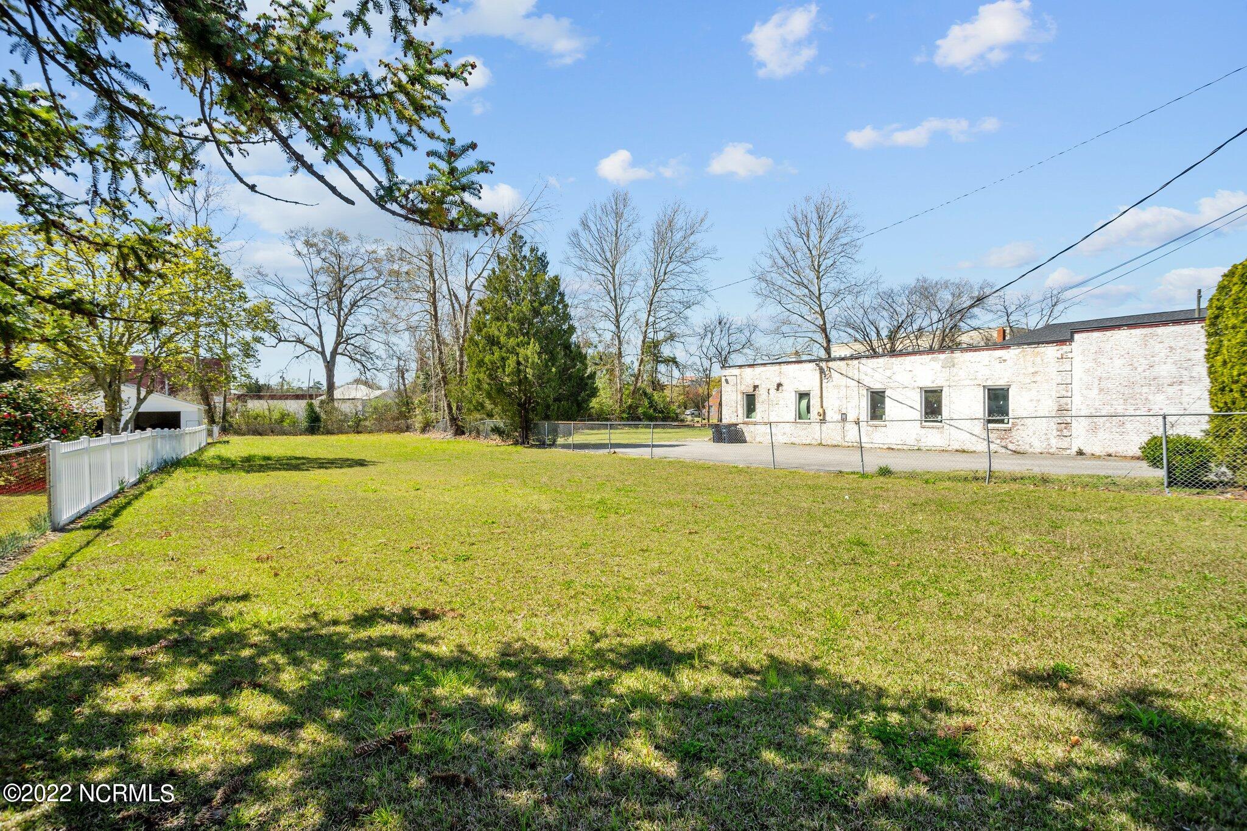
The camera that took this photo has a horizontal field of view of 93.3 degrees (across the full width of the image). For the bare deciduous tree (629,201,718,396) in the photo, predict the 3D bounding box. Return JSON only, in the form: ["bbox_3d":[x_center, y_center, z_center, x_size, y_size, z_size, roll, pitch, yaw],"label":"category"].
[{"bbox_3d":[5.794,-11.874,68.000,9.640,25.770,9.160,0,0,5],"label":"bare deciduous tree"}]

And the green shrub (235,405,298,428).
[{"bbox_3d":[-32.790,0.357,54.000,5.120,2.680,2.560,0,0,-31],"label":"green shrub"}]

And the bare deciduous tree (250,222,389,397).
[{"bbox_3d":[-31.400,-8.800,61.500,13.600,21.700,13.200,0,1,0],"label":"bare deciduous tree"}]

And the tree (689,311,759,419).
[{"bbox_3d":[10.200,-4.700,60.000,7.000,12.000,6.600,0,1,0],"label":"tree"}]

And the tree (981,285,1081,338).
[{"bbox_3d":[31.100,-4.300,45.000,7.000,11.200,6.700,0,1,0],"label":"tree"}]

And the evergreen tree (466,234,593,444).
[{"bbox_3d":[-4.900,-4.000,30.700,6.600,10.950,6.400,0,1,0],"label":"evergreen tree"}]

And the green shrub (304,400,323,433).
[{"bbox_3d":[-29.800,0.190,56.500,1.800,3.350,1.750,0,1,0],"label":"green shrub"}]

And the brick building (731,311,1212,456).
[{"bbox_3d":[15.200,-0.870,25.300,10.000,4.600,21.000,-1,1,-34],"label":"brick building"}]

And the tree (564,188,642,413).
[{"bbox_3d":[-2.419,-12.549,68.000,8.550,27.120,8.120,0,0,-2],"label":"tree"}]

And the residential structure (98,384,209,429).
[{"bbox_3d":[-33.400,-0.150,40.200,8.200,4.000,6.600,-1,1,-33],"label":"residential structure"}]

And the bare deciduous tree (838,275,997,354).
[{"bbox_3d":[26.482,-5.921,53.000,12.790,13.600,10.230,0,0,27],"label":"bare deciduous tree"}]

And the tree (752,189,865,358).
[{"bbox_3d":[18.812,-11.122,60.000,10.990,24.030,10.440,0,0,17],"label":"tree"}]

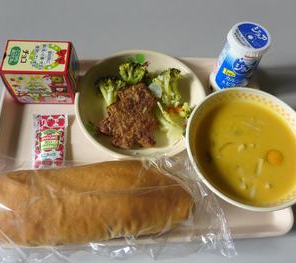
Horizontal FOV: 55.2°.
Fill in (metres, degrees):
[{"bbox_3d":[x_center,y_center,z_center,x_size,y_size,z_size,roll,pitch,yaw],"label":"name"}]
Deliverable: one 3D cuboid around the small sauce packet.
[{"bbox_3d":[-0.119,0.011,0.346,0.043,0.010,0.074,-4,64,-6],"label":"small sauce packet"}]

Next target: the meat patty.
[{"bbox_3d":[-0.025,-0.019,0.356,0.073,0.017,0.093,-1,63,-5],"label":"meat patty"}]

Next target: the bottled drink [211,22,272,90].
[{"bbox_3d":[0.116,-0.089,0.368,0.051,0.091,0.051,10,63,1],"label":"bottled drink"}]

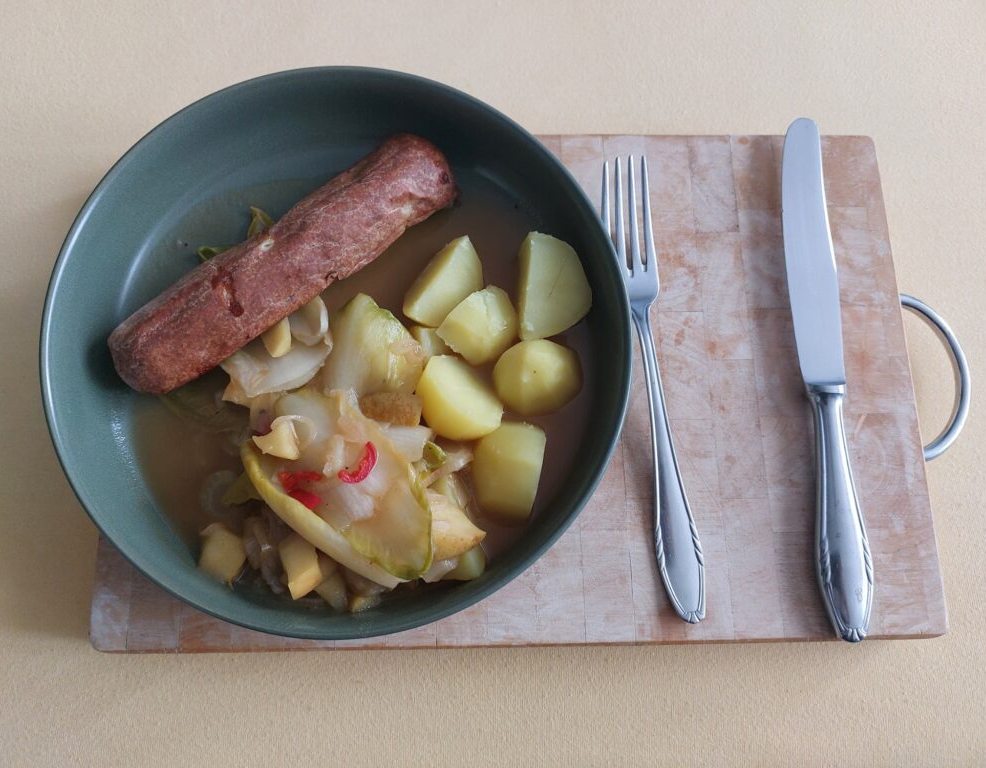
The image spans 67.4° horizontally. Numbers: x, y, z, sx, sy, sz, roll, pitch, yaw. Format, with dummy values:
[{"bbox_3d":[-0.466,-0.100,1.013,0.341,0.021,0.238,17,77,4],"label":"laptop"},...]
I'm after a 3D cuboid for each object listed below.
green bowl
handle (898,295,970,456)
[{"bbox_3d":[-0.057,-0.015,0.301,0.220,0.053,0.220,0,77,-2],"label":"green bowl"},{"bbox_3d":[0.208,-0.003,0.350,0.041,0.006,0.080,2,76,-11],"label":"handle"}]

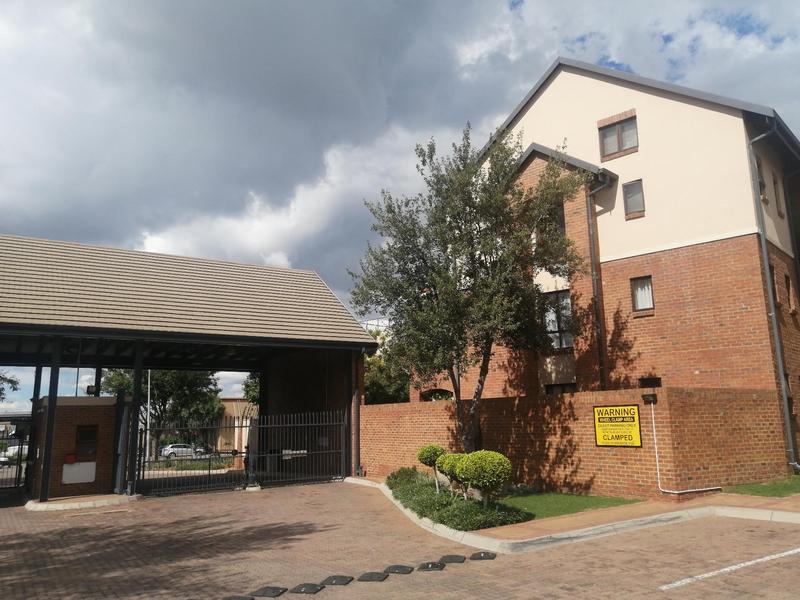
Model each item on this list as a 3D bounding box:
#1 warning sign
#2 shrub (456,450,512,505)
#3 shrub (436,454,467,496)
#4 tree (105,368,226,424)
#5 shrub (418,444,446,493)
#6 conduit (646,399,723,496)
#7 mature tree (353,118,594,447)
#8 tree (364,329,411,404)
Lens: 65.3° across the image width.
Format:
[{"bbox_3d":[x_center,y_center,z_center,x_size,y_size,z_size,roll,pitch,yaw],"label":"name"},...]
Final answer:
[{"bbox_3d":[4.644,2.703,13.390,0.040,0.909,1.165,6,-13,-32],"label":"warning sign"},{"bbox_3d":[1.646,3.484,12.154,1.100,1.074,1.100,-1,-11,0],"label":"shrub"},{"bbox_3d":[1.175,3.874,13.710,0.740,0.996,0.740,-1,-11,0],"label":"shrub"},{"bbox_3d":[-17.323,7.234,45.515,9.200,9.500,8.800,-1,-11,0],"label":"tree"},{"bbox_3d":[0.762,3.949,14.410,0.650,1.170,0.650,-1,-11,0],"label":"shrub"},{"bbox_3d":[5.840,2.961,12.696,1.376,1.725,0.413,5,-12,-28],"label":"conduit"},{"bbox_3d":[1.879,-0.082,17.120,6.000,10.190,5.600,-1,-11,0],"label":"mature tree"},{"bbox_3d":[-0.555,4.339,27.682,4.000,6.208,4.000,-1,-11,0],"label":"tree"}]

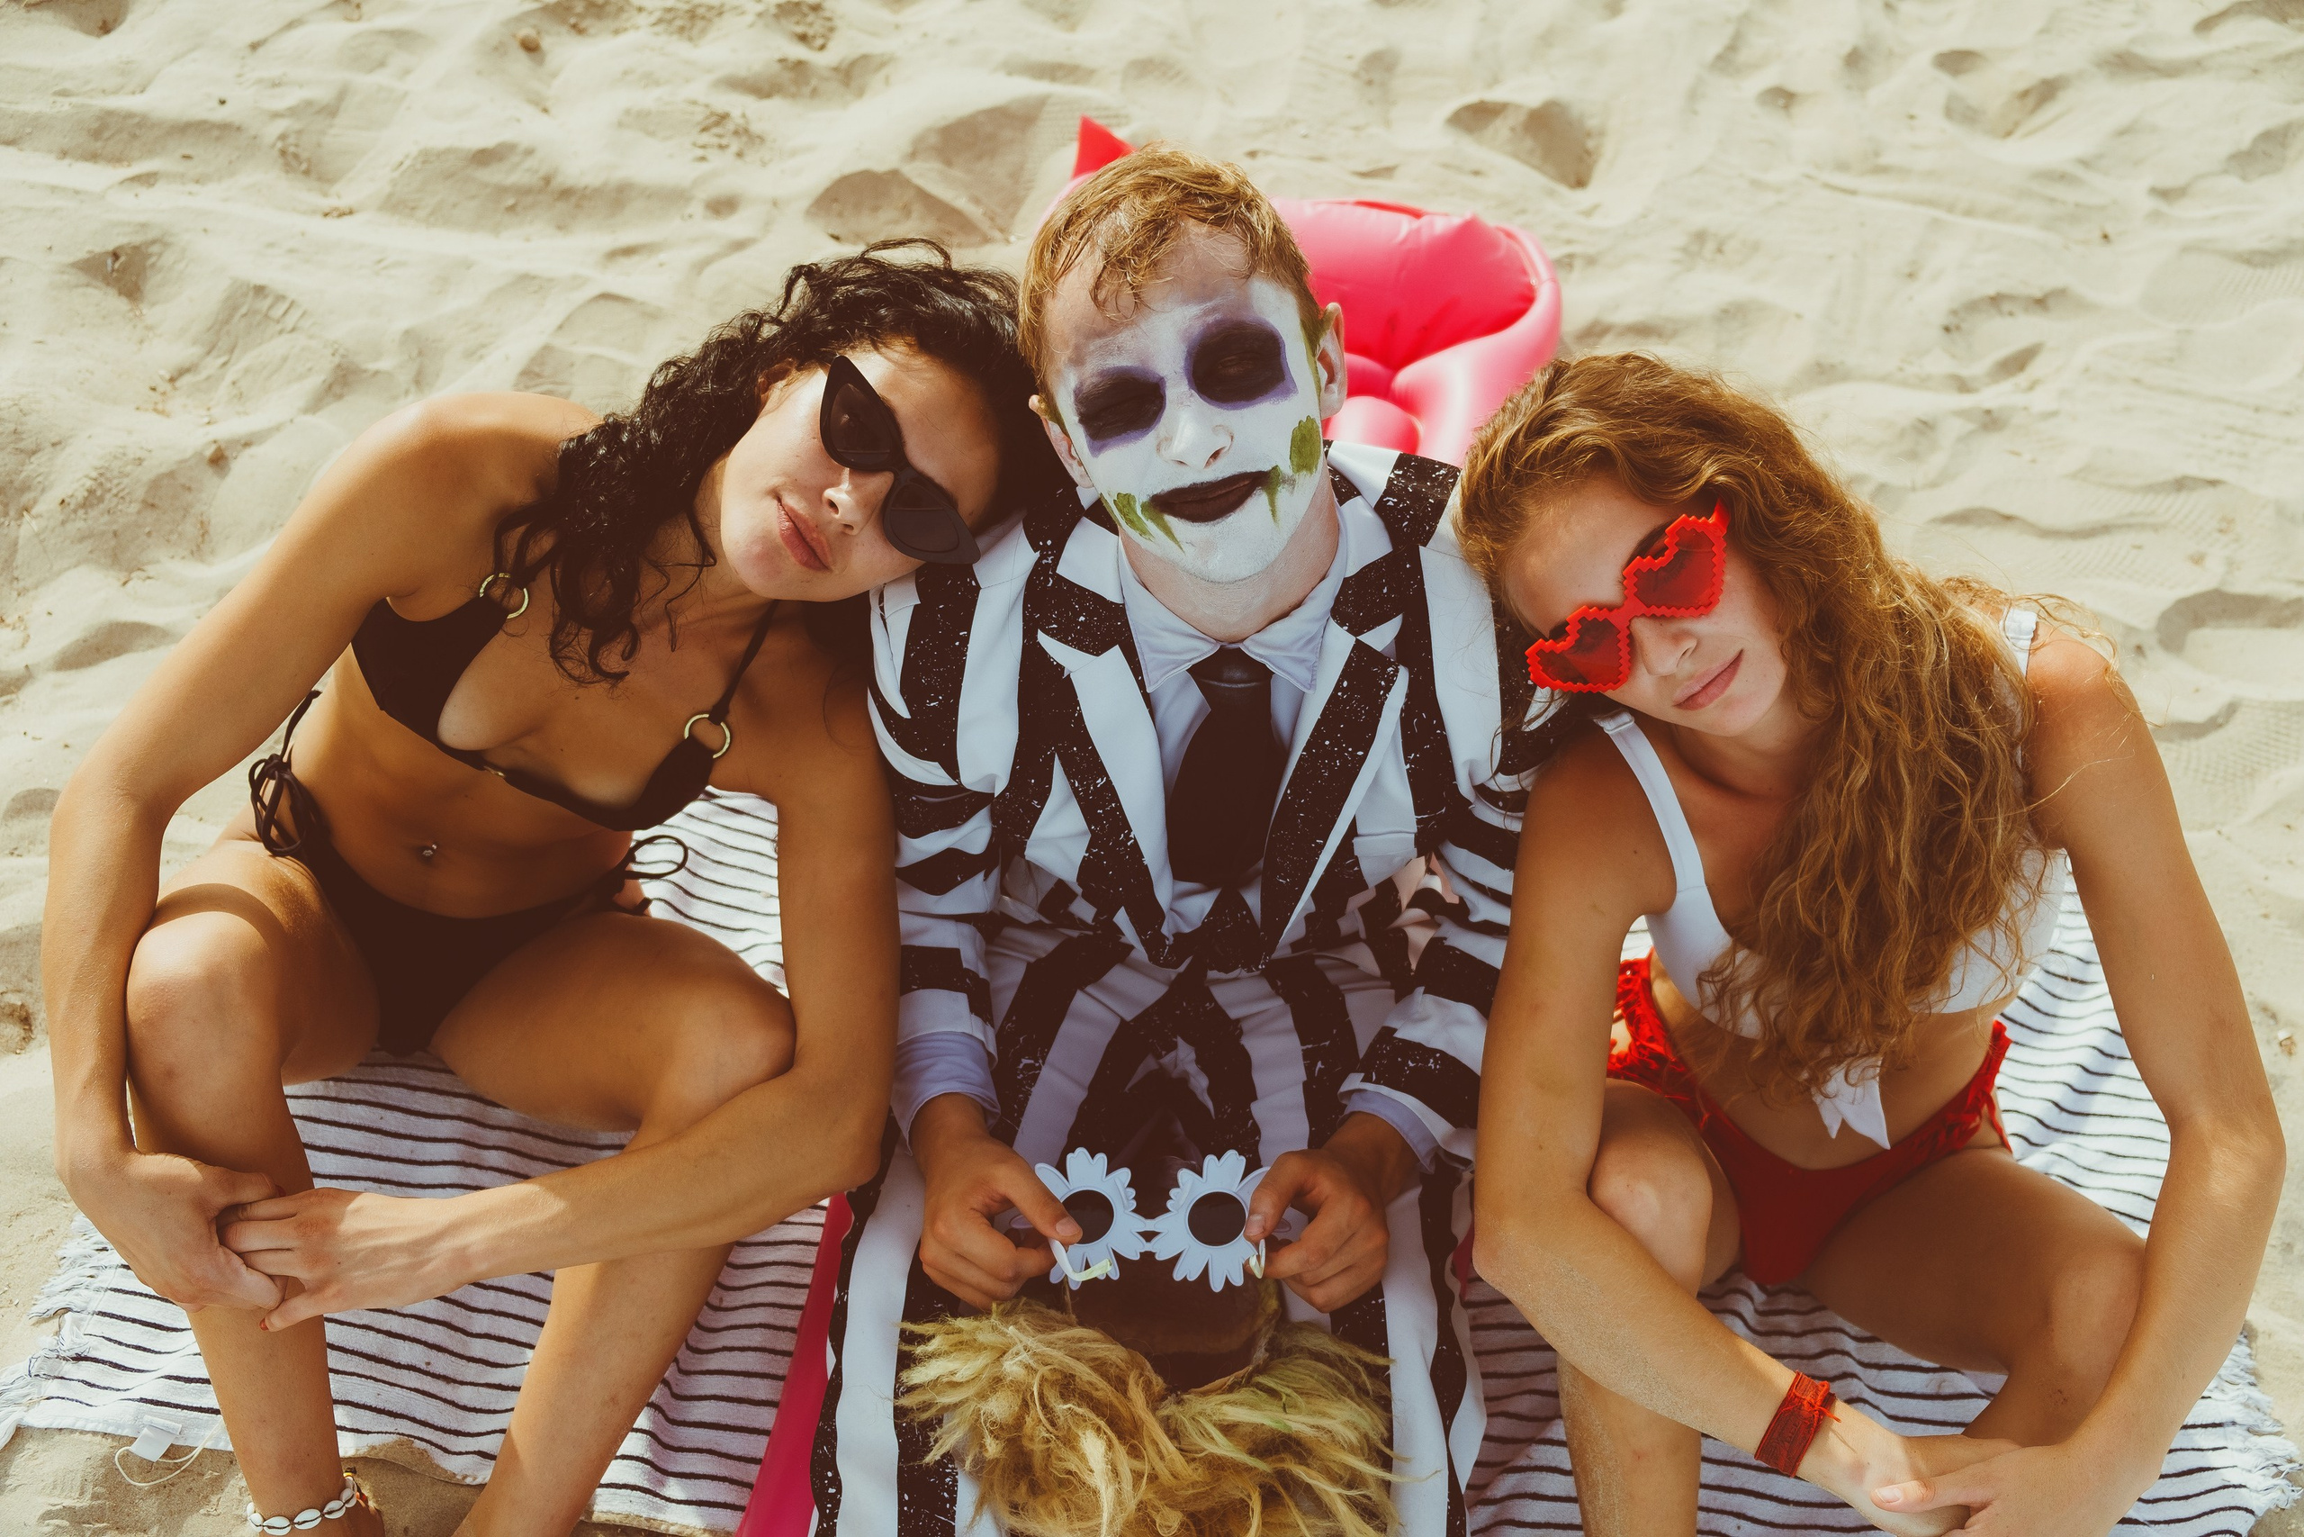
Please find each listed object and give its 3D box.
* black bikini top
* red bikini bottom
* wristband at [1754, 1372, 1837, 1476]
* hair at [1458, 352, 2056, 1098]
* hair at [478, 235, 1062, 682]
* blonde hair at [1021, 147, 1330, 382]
[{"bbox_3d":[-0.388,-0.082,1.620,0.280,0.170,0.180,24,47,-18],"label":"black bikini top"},{"bbox_3d":[0.486,0.230,1.820,0.305,0.185,0.210,7,42,7],"label":"red bikini bottom"},{"bbox_3d":[0.385,0.392,1.455,0.026,0.060,0.048,29,14,16],"label":"wristband"},{"bbox_3d":[0.383,-0.034,1.510,0.270,0.460,0.250,-15,24,28],"label":"hair"},{"bbox_3d":[-0.230,-0.191,1.500,0.320,0.210,0.220,-42,19,12],"label":"hair"},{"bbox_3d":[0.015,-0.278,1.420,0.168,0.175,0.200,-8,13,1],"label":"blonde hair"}]

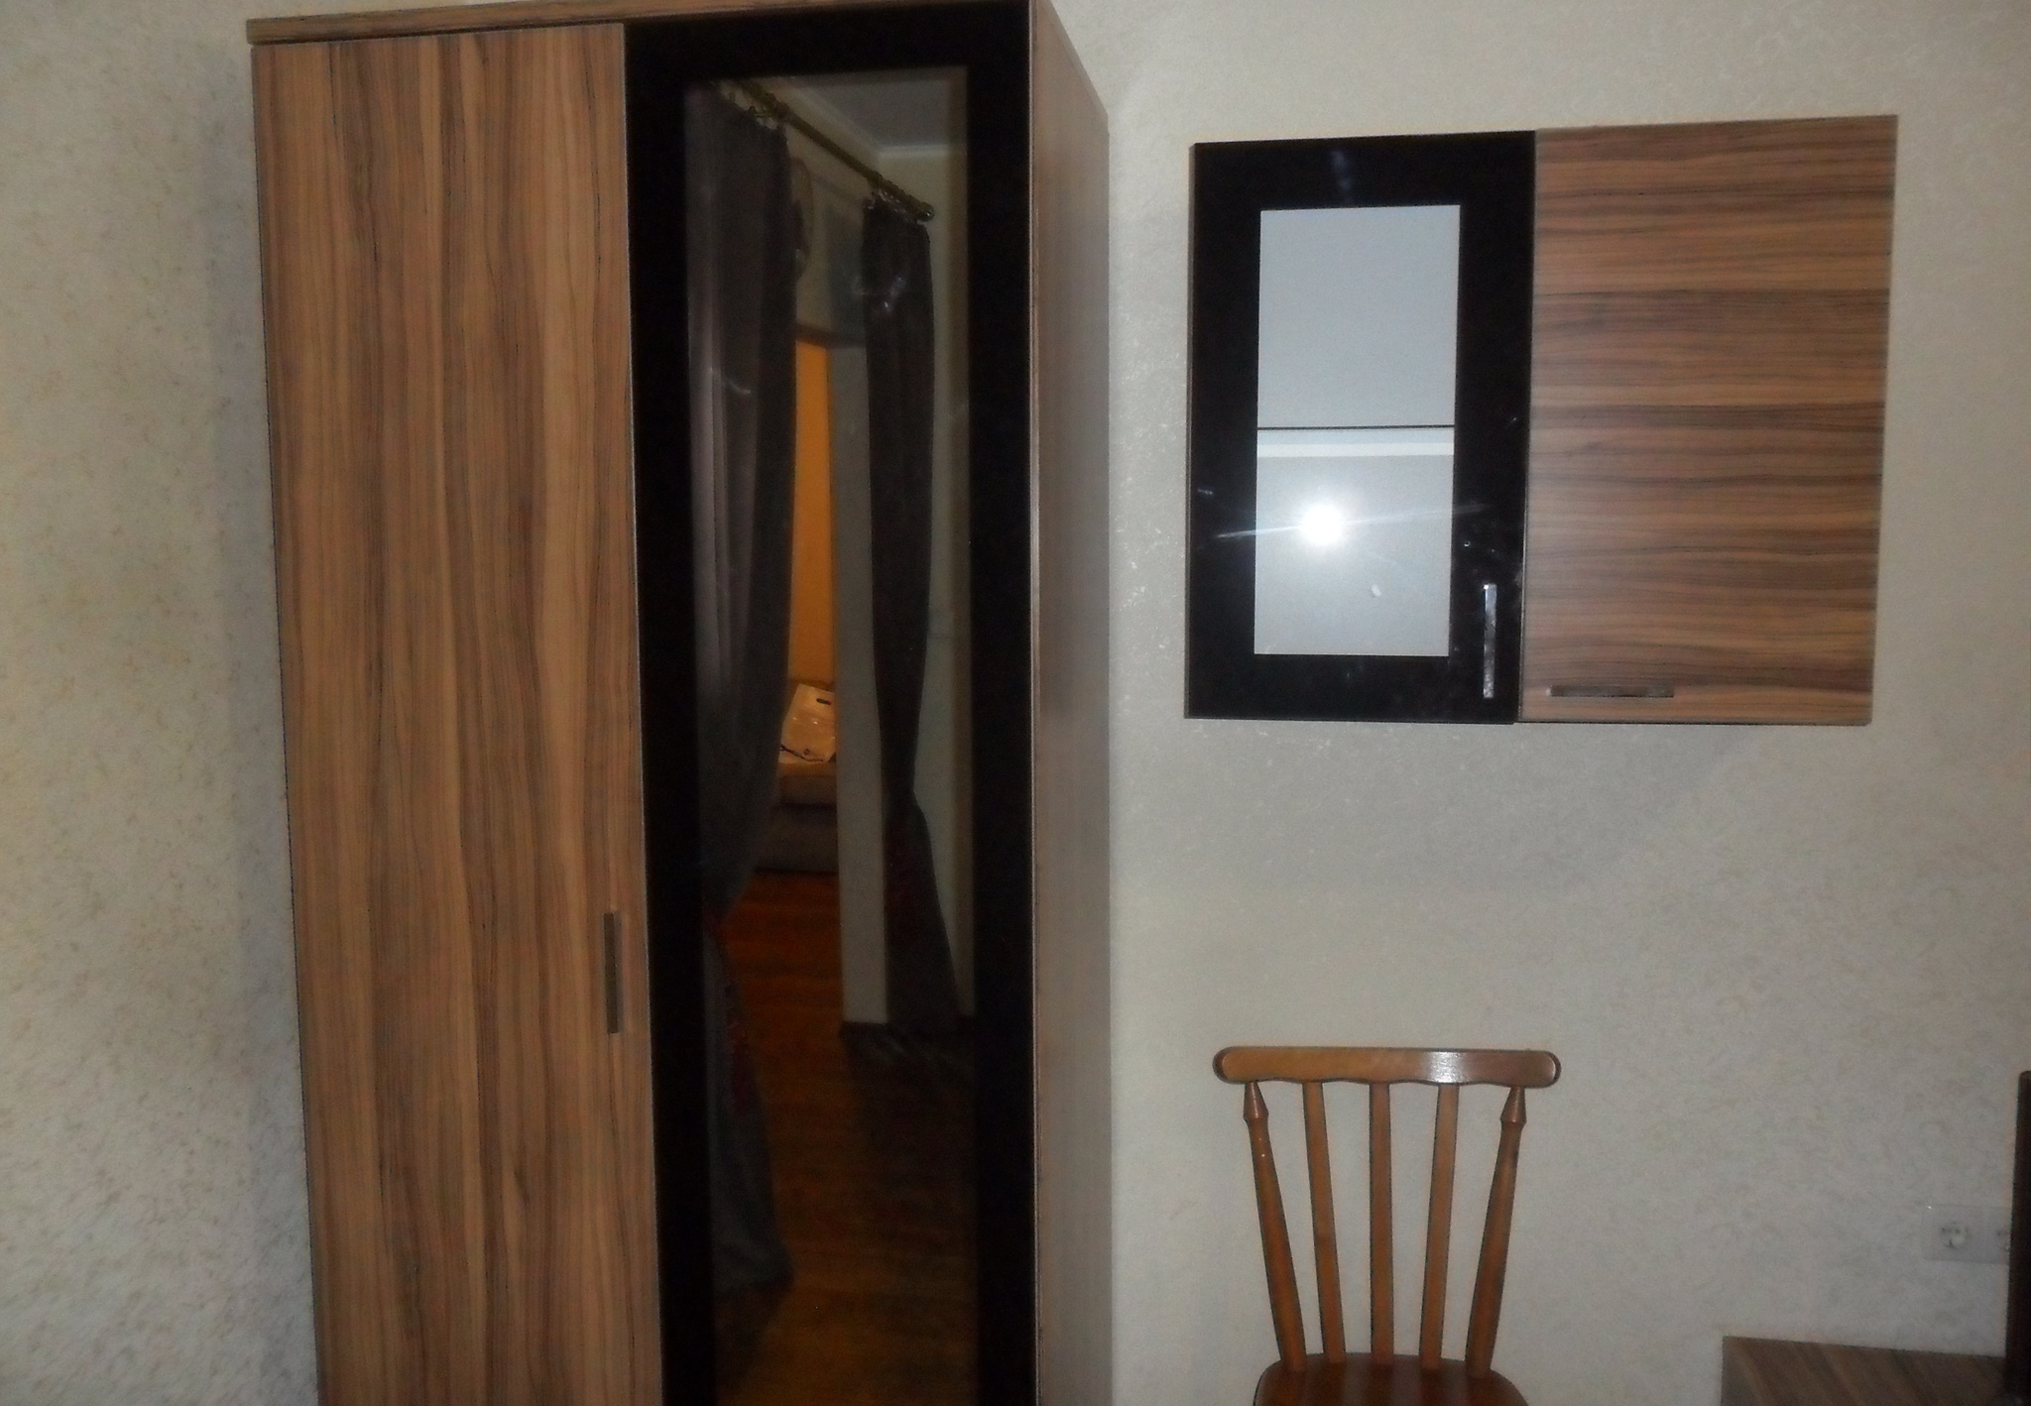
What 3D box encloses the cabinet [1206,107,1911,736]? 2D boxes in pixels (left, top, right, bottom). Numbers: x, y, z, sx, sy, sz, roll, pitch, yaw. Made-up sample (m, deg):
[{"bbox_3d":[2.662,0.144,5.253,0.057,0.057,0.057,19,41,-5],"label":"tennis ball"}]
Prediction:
[{"bbox_3d":[0.635,-0.339,2.036,0.800,0.700,0.300,1,6,10],"label":"cabinet"}]

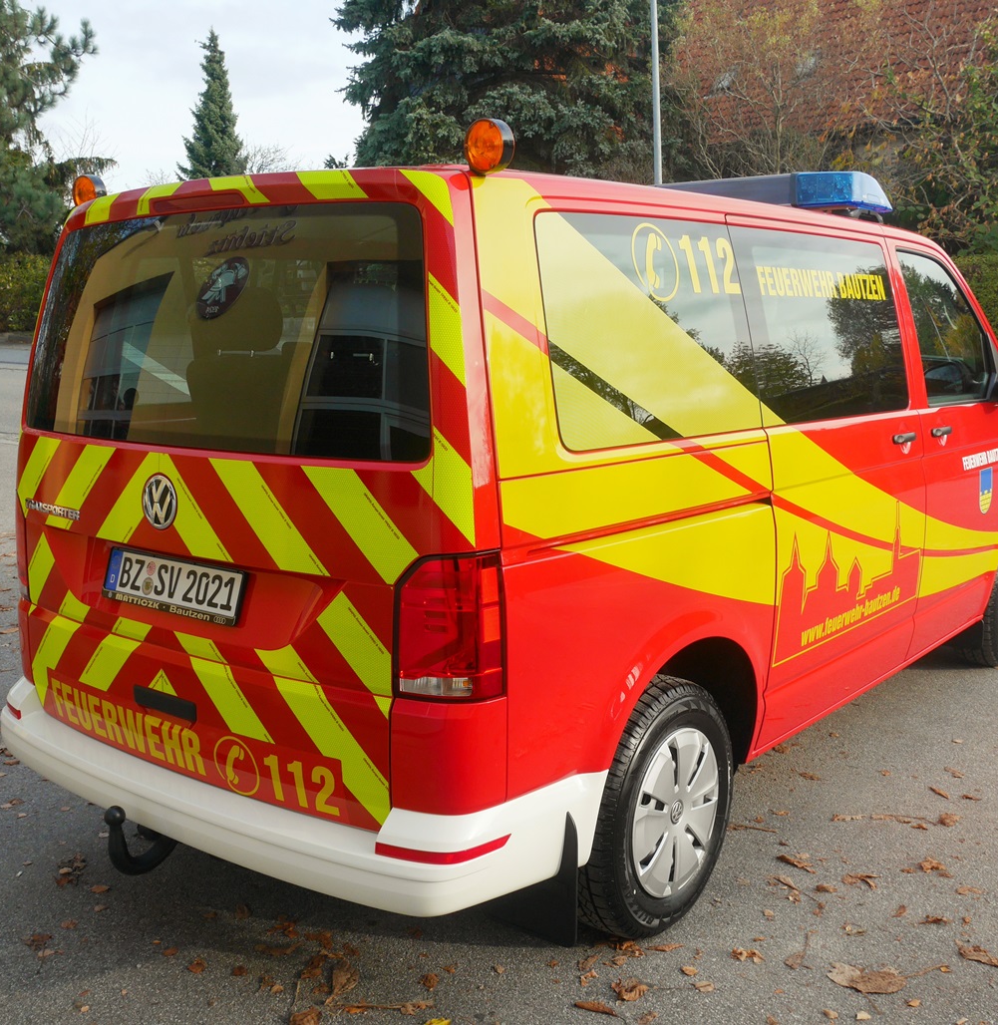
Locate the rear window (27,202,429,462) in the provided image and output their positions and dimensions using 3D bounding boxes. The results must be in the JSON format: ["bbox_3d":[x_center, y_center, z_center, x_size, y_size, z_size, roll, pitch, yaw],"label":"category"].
[{"bbox_3d":[-0.740,-0.452,3.072,1.510,0.575,0.115,7,-2,37],"label":"rear window"}]

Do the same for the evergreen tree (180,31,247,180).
[{"bbox_3d":[-9.689,-11.298,43.887,3.500,10.400,3.500,-3,10,-13],"label":"evergreen tree"}]

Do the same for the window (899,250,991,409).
[{"bbox_3d":[1.703,-0.702,4.820,0.050,0.590,0.860,-8,3,36],"label":"window"}]

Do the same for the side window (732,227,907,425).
[{"bbox_3d":[1.027,-0.579,3.939,0.035,0.580,1.071,-9,1,39],"label":"side window"}]

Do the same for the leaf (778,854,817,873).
[{"bbox_3d":[0.914,1.078,3.877,0.132,0.020,0.034,8,14,43],"label":"leaf"}]

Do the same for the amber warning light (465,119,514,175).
[{"bbox_3d":[-0.018,-0.803,2.771,0.120,0.123,0.047,8,14,42],"label":"amber warning light"}]

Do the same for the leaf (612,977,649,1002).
[{"bbox_3d":[0.336,1.209,3.208,0.089,0.030,0.068,-1,10,3],"label":"leaf"}]

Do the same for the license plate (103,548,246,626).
[{"bbox_3d":[-0.810,0.185,3.140,0.528,0.136,0.020,7,-8,38],"label":"license plate"}]

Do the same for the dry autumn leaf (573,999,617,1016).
[{"bbox_3d":[0.241,1.230,3.137,0.113,0.018,0.032,2,11,20],"label":"dry autumn leaf"}]

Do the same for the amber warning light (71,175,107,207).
[{"bbox_3d":[-1.197,-0.942,3.707,0.120,0.123,0.047,6,12,34],"label":"amber warning light"}]

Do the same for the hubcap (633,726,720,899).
[{"bbox_3d":[0.462,0.792,3.345,0.055,0.440,0.440,7,12,37],"label":"hubcap"}]

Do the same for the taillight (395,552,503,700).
[{"bbox_3d":[-0.112,0.239,2.667,0.215,0.325,0.165,7,12,37],"label":"taillight"}]

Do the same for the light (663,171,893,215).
[{"bbox_3d":[0.825,-1.233,4.991,1.360,0.136,0.308,7,13,38],"label":"light"}]

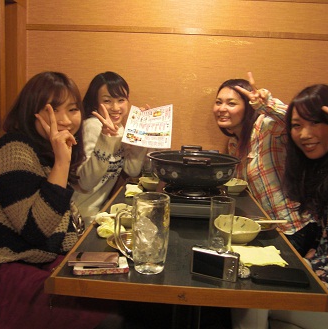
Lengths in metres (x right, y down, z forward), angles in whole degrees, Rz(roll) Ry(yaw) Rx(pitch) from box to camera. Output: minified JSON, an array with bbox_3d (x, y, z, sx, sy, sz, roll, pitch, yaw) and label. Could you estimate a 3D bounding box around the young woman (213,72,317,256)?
[{"bbox_3d":[0.410,0.234,1.452,0.750,1.220,0.620,-4,11,-35],"label":"young woman"}]

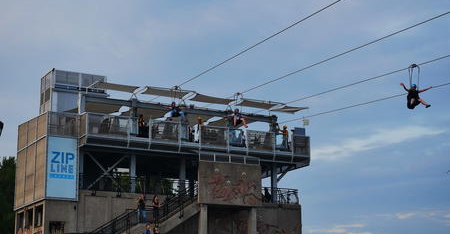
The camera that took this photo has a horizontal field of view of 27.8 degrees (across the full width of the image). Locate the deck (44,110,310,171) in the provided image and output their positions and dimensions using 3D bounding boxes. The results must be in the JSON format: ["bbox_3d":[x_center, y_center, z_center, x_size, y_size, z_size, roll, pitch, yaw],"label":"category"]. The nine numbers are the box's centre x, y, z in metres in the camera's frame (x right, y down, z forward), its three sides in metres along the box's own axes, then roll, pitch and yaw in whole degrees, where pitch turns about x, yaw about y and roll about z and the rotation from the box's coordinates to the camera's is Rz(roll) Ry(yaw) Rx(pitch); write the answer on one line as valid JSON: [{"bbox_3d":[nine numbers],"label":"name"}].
[{"bbox_3d":[-4.072,2.188,64.095,19.014,2.172,7.638,7,-15,-29],"label":"deck"}]

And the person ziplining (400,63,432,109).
[{"bbox_3d":[7.867,-1.264,37.500,1.200,1.800,0.850,5,-14,-23],"label":"person ziplining"}]

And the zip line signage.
[{"bbox_3d":[-10.234,3.271,57.386,2.000,3.982,0.127,7,-15,-29],"label":"zip line signage"}]

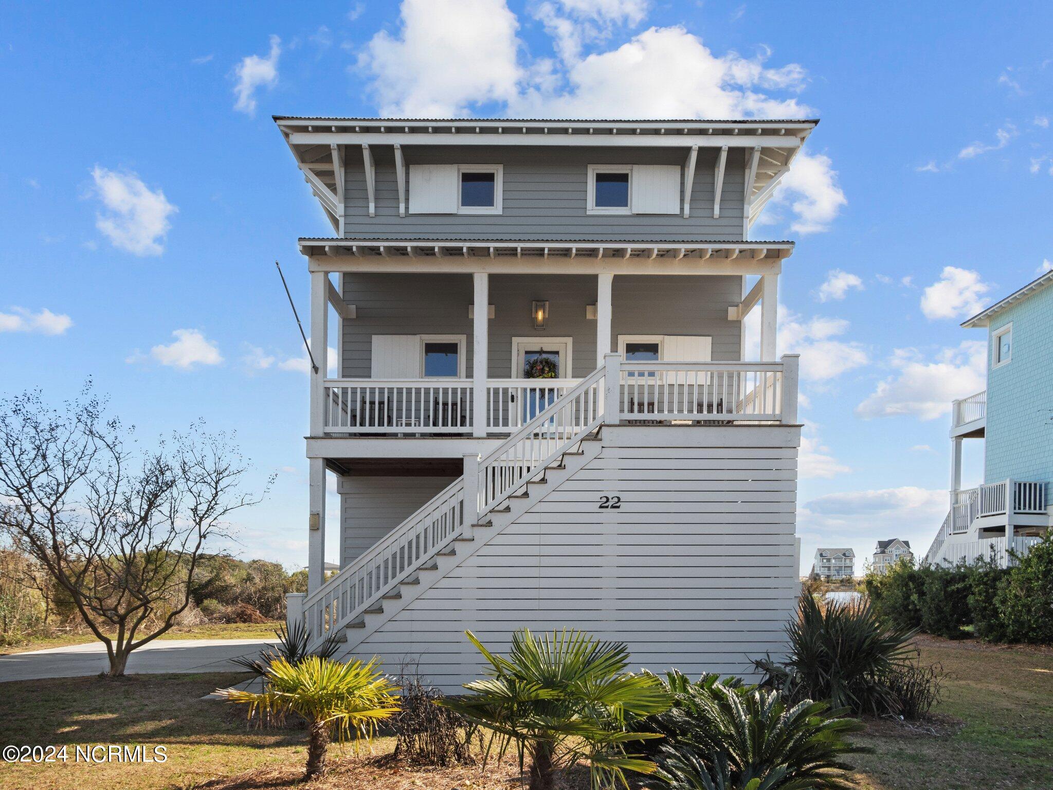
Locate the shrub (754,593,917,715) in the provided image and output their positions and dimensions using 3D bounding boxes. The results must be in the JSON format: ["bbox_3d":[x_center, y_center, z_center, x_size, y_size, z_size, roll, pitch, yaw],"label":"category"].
[{"bbox_3d":[3.844,3.225,10.600,2.000,1.500,1.750,0,-3,0],"label":"shrub"}]

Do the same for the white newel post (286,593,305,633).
[{"bbox_3d":[-3.251,3.390,12.000,0.220,1.200,0.220,0,-3,0],"label":"white newel post"}]

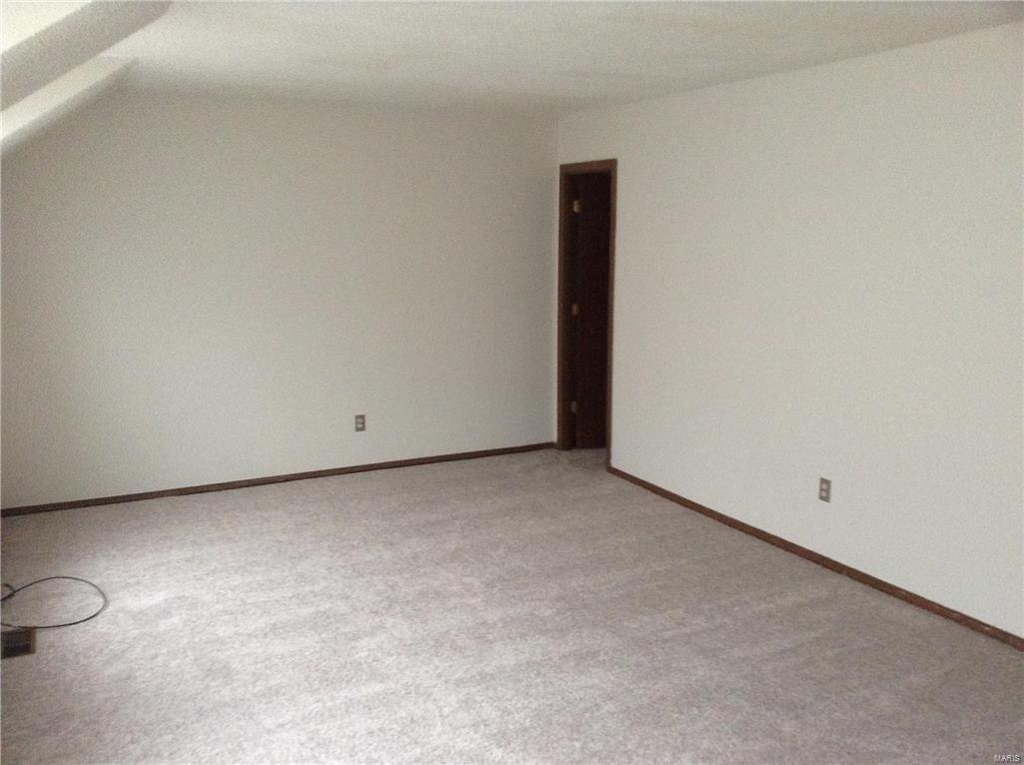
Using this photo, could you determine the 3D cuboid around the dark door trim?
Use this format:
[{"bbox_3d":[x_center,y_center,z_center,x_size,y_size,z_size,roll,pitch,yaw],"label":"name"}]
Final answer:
[{"bbox_3d":[0.565,-0.478,6.878,0.130,2.100,0.750,-5,11,-26],"label":"dark door trim"}]

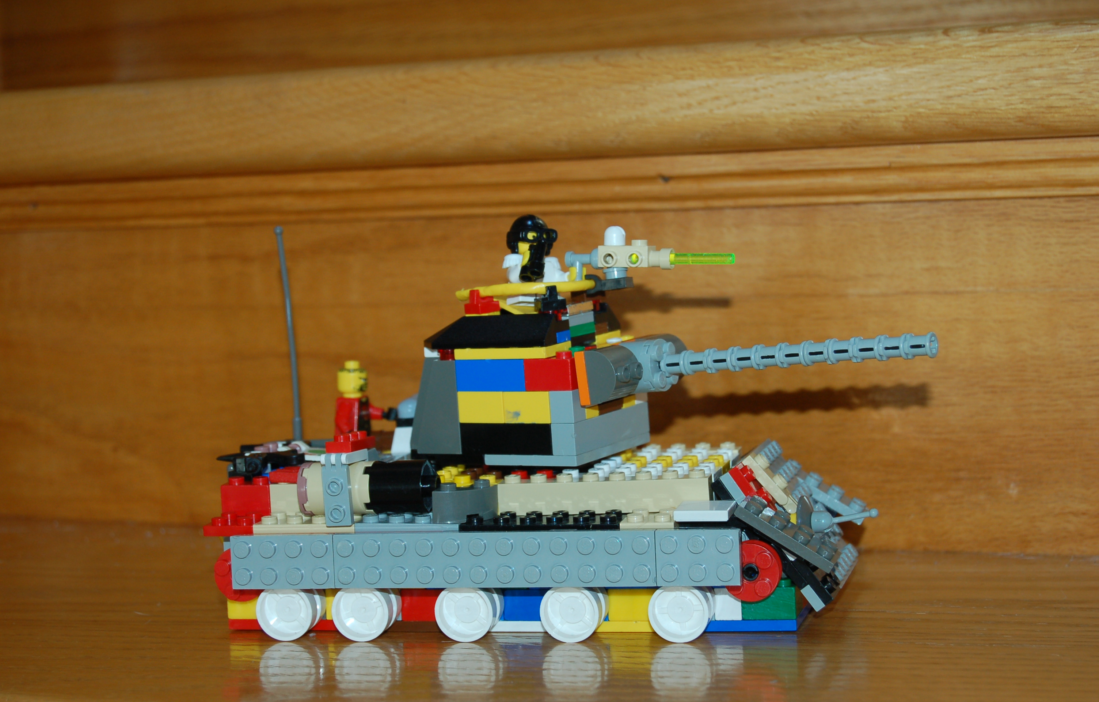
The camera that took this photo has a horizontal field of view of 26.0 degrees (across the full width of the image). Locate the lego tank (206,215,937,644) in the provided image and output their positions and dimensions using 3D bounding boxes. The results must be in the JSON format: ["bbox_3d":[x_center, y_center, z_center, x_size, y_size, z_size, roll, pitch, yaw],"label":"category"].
[{"bbox_3d":[0.011,0.018,0.731,0.221,0.122,0.106,-2,6,14],"label":"lego tank"}]

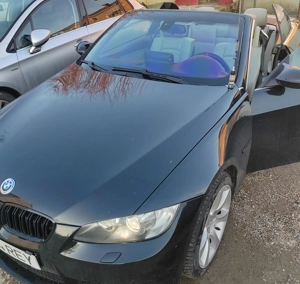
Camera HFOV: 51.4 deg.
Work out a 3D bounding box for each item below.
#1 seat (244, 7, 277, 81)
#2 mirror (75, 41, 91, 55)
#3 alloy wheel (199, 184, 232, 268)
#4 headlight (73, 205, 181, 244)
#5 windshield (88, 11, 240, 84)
[{"bbox_3d":[1.141,-0.976,3.451,0.540,0.950,0.720,14,32,27],"label":"seat"},{"bbox_3d":[-0.627,-0.892,2.994,0.220,0.155,0.150,14,32,27],"label":"mirror"},{"bbox_3d":[0.319,0.472,1.853,0.190,0.490,0.490,14,32,27],"label":"alloy wheel"},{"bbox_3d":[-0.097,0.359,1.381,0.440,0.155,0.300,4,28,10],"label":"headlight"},{"bbox_3d":[0.106,-0.787,2.519,1.360,0.160,0.826,14,64,27],"label":"windshield"}]

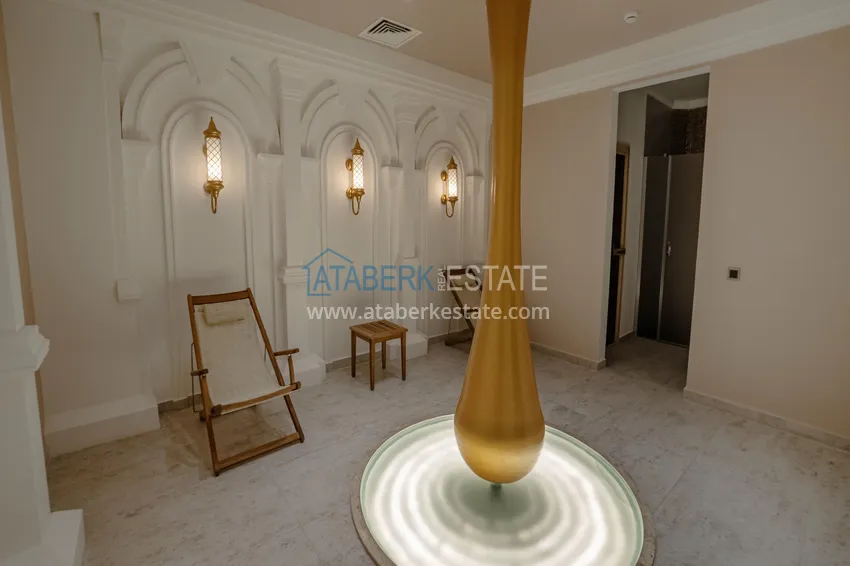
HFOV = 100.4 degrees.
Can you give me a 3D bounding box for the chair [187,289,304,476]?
[{"bbox_3d":[-1.253,0.552,2.415,0.525,0.918,0.958,-6,10,-39],"label":"chair"}]

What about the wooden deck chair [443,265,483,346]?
[{"bbox_3d":[0.680,0.335,4.120,0.570,0.920,0.950,-6,11,-36],"label":"wooden deck chair"}]

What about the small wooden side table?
[{"bbox_3d":[-0.430,0.662,3.299,0.391,0.480,0.391,-6,10,-39],"label":"small wooden side table"}]

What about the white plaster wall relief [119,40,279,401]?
[{"bbox_3d":[-1.597,-0.384,2.682,0.971,2.567,0.133,-5,9,-37],"label":"white plaster wall relief"}]

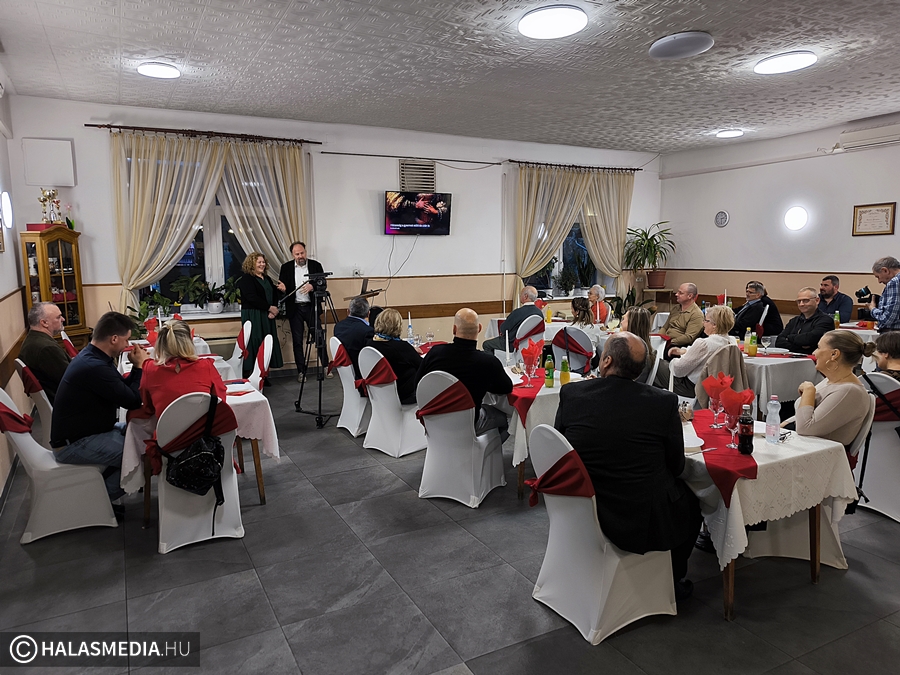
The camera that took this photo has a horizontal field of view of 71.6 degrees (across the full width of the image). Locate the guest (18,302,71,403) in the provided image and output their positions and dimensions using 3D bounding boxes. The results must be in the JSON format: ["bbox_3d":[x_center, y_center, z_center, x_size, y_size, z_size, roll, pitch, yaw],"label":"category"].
[{"bbox_3d":[-2.771,0.392,4.636,0.760,1.310,0.520,-7,10,-39],"label":"guest"}]

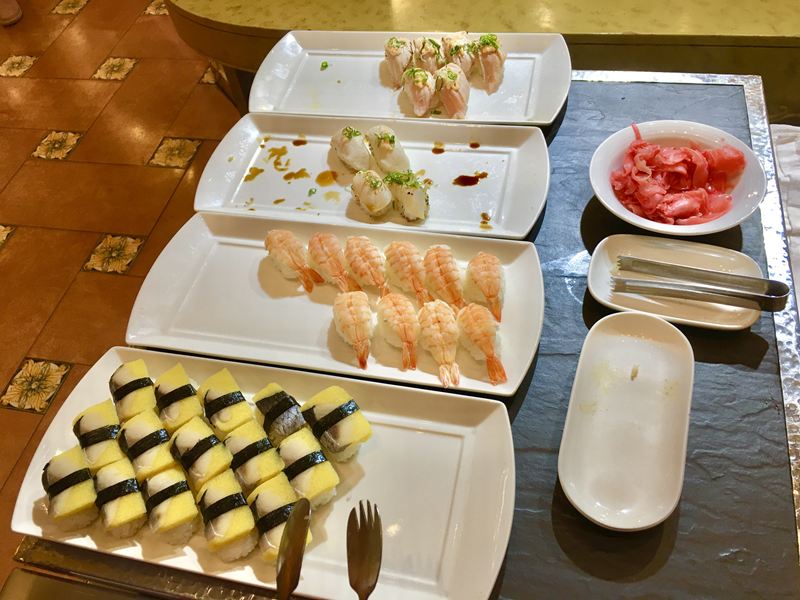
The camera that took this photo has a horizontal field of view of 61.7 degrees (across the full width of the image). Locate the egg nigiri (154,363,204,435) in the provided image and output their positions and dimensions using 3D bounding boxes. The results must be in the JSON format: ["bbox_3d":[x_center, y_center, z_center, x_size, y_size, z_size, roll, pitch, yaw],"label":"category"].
[{"bbox_3d":[-0.192,0.089,0.589,0.035,0.031,0.054,-31,55,-15],"label":"egg nigiri"}]

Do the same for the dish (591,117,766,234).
[{"bbox_3d":[0.290,-0.117,0.719,0.175,0.049,0.175,6,54,12],"label":"dish"}]

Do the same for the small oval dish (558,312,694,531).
[{"bbox_3d":[0.188,0.094,0.552,0.090,0.021,0.201,11,56,16],"label":"small oval dish"}]

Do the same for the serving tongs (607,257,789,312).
[{"bbox_3d":[0.277,-0.014,0.626,0.155,0.020,0.029,9,54,21],"label":"serving tongs"}]

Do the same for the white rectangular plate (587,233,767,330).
[{"bbox_3d":[0.264,-0.012,0.653,0.158,0.029,0.100,10,55,15],"label":"white rectangular plate"}]

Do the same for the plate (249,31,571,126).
[{"bbox_3d":[0.010,-0.275,0.848,0.404,0.024,0.174,6,54,13],"label":"plate"}]

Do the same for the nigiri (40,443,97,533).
[{"bbox_3d":[-0.272,0.159,0.566,0.034,0.030,0.057,-24,53,-11],"label":"nigiri"}]

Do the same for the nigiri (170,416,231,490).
[{"bbox_3d":[-0.161,0.126,0.556,0.035,0.031,0.052,-33,56,-16],"label":"nigiri"}]

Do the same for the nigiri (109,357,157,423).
[{"bbox_3d":[-0.238,0.088,0.616,0.033,0.030,0.058,-22,53,-10],"label":"nigiri"}]

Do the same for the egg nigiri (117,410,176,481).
[{"bbox_3d":[-0.208,0.126,0.564,0.035,0.031,0.056,-30,55,-14],"label":"egg nigiri"}]

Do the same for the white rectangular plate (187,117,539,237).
[{"bbox_3d":[-0.033,-0.147,0.797,0.410,0.026,0.184,6,54,12],"label":"white rectangular plate"}]

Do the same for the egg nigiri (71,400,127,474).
[{"bbox_3d":[-0.249,0.121,0.573,0.035,0.031,0.056,-27,54,-12],"label":"egg nigiri"}]

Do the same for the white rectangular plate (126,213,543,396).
[{"bbox_3d":[-0.066,0.000,0.688,0.416,0.026,0.182,6,54,12],"label":"white rectangular plate"}]

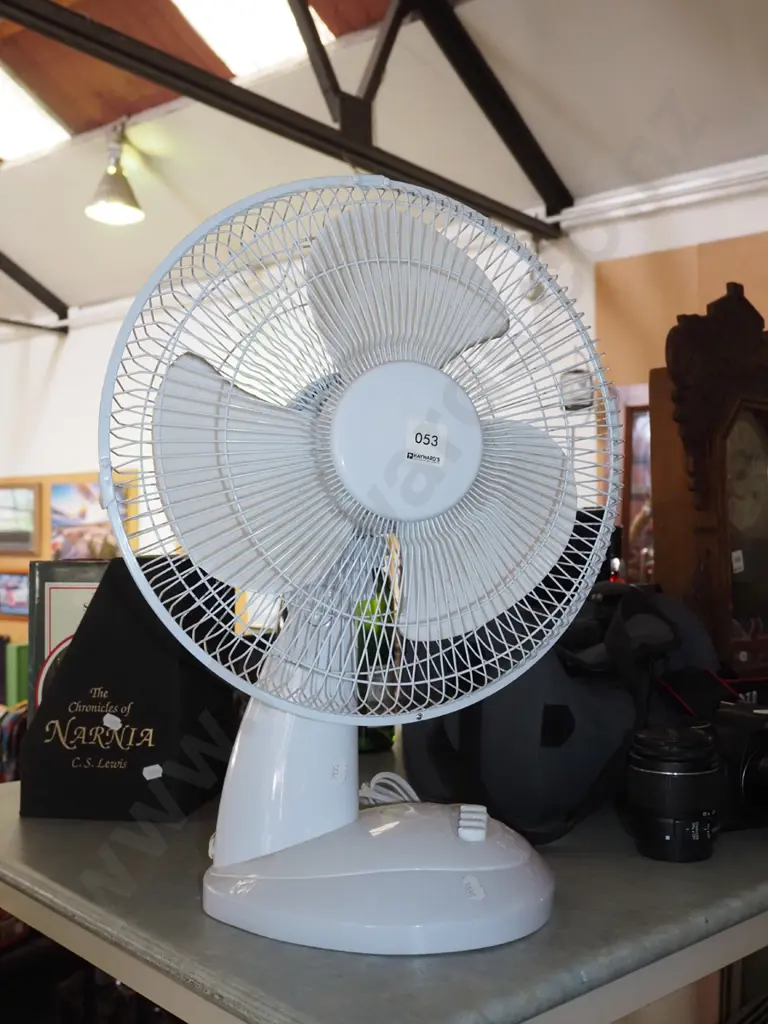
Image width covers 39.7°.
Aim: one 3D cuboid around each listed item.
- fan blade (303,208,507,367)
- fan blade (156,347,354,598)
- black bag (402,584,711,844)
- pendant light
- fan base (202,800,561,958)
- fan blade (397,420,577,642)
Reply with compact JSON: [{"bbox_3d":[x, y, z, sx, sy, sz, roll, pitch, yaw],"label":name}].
[{"bbox_3d":[0.019,-0.129,0.639,0.143,0.097,0.033,4,-6,-30],"label":"fan blade"},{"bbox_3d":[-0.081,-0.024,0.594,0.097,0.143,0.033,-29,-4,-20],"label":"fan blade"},{"bbox_3d":[0.150,0.155,0.910,0.275,0.192,0.200,-1,0,7],"label":"black bag"},{"bbox_3d":[-1.392,-1.743,5.500,0.300,0.480,0.300,-1,0,0],"label":"pendant light"},{"bbox_3d":[-0.004,0.219,0.690,0.221,0.066,0.170,-1,0,5],"label":"fan base"},{"bbox_3d":[0.058,0.018,0.642,0.097,0.143,0.033,34,-5,-15],"label":"fan blade"}]

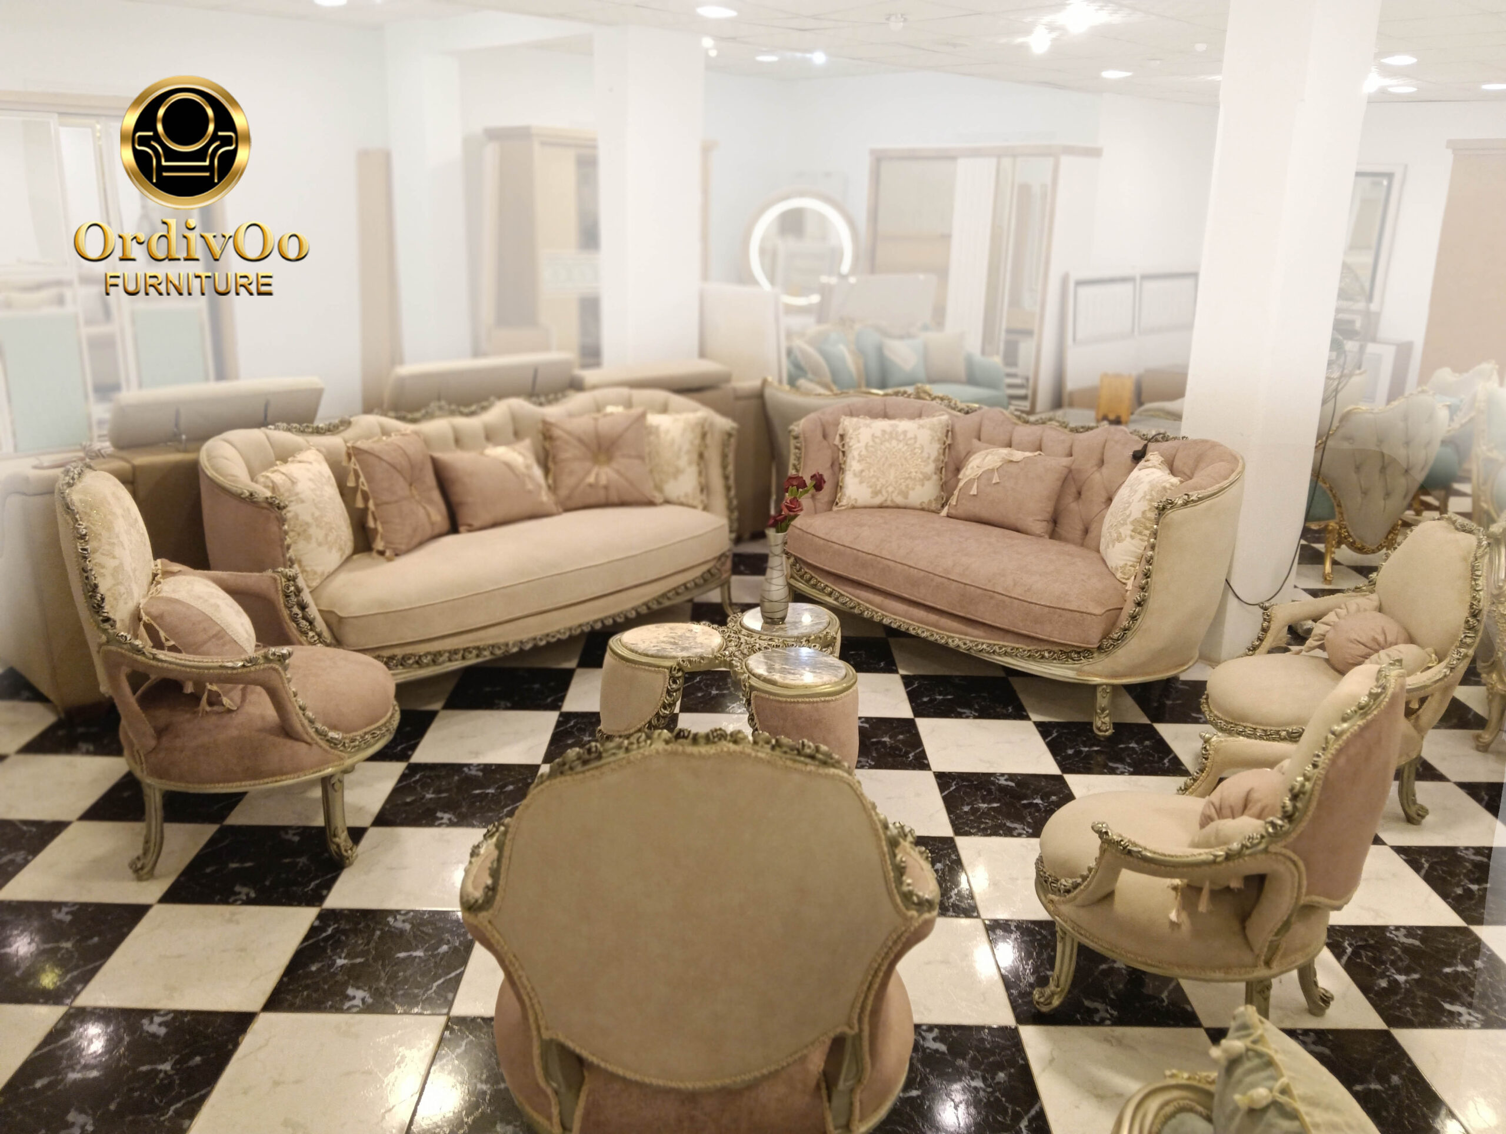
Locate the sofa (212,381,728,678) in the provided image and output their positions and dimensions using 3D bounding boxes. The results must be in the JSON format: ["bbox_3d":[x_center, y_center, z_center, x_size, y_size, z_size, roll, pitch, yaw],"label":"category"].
[{"bbox_3d":[-0.968,-0.133,4.596,0.984,0.931,2.173,14,21,37],"label":"sofa"}]

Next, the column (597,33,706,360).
[{"bbox_3d":[-0.629,-1.870,7.212,0.535,2.572,0.321,-13,22,-39],"label":"column"}]

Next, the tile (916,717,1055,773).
[{"bbox_3d":[0.772,0.597,3.919,0.410,0.010,0.410,1,16,-1],"label":"tile"}]

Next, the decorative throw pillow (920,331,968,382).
[{"bbox_3d":[1.426,-1.562,8.750,0.370,0.400,0.140,3,-1,4],"label":"decorative throw pillow"}]

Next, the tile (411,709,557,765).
[{"bbox_3d":[-0.849,0.547,3.772,0.400,0.010,0.390,1,17,-1],"label":"tile"}]

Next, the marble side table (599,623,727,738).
[{"bbox_3d":[-0.277,0.429,3.659,0.369,0.410,0.369,1,16,-1],"label":"marble side table"}]

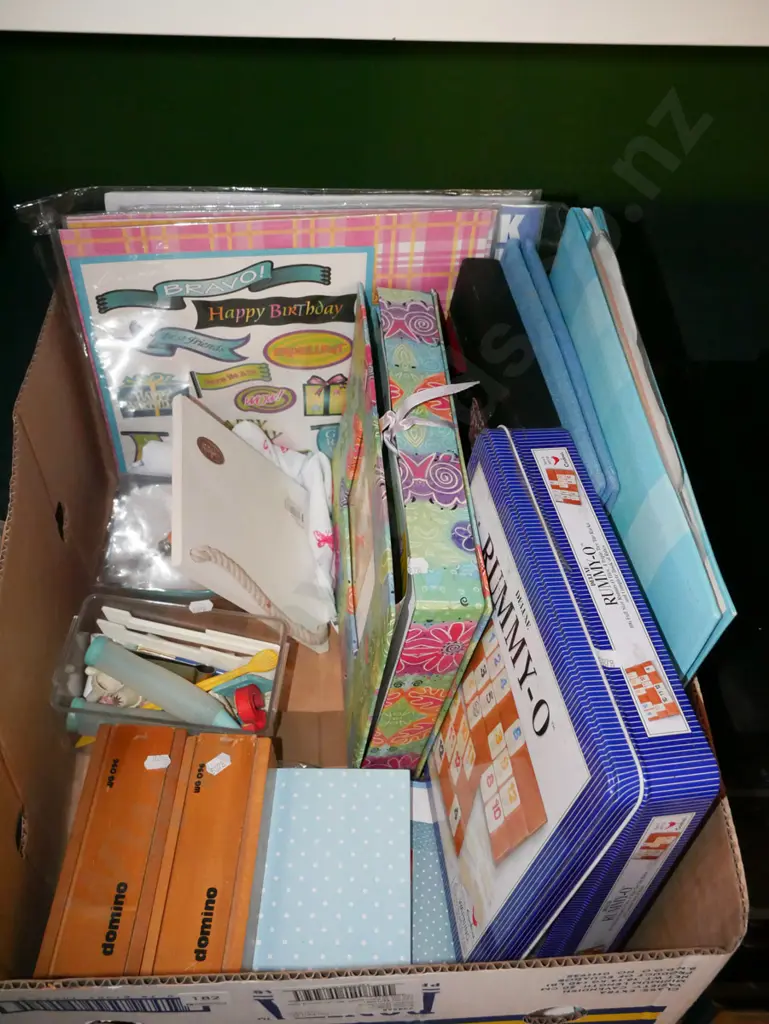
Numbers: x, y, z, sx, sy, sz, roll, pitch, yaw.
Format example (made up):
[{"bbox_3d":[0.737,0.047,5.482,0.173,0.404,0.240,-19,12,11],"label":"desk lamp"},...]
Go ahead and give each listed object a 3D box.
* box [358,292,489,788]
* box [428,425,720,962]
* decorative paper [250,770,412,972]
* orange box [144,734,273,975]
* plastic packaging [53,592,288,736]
[{"bbox_3d":[0.003,0.023,0.752,0.058,0.247,0.289,3,49,-10],"label":"box"},{"bbox_3d":[0.092,0.130,0.658,0.075,0.264,0.261,-1,46,-13],"label":"box"},{"bbox_3d":[-0.033,0.262,0.730,0.105,0.020,0.152,1,49,1],"label":"decorative paper"},{"bbox_3d":[-0.118,0.247,0.693,0.061,0.042,0.180,3,49,1],"label":"orange box"},{"bbox_3d":[-0.159,0.131,0.785,0.162,0.055,0.104,6,50,4],"label":"plastic packaging"}]

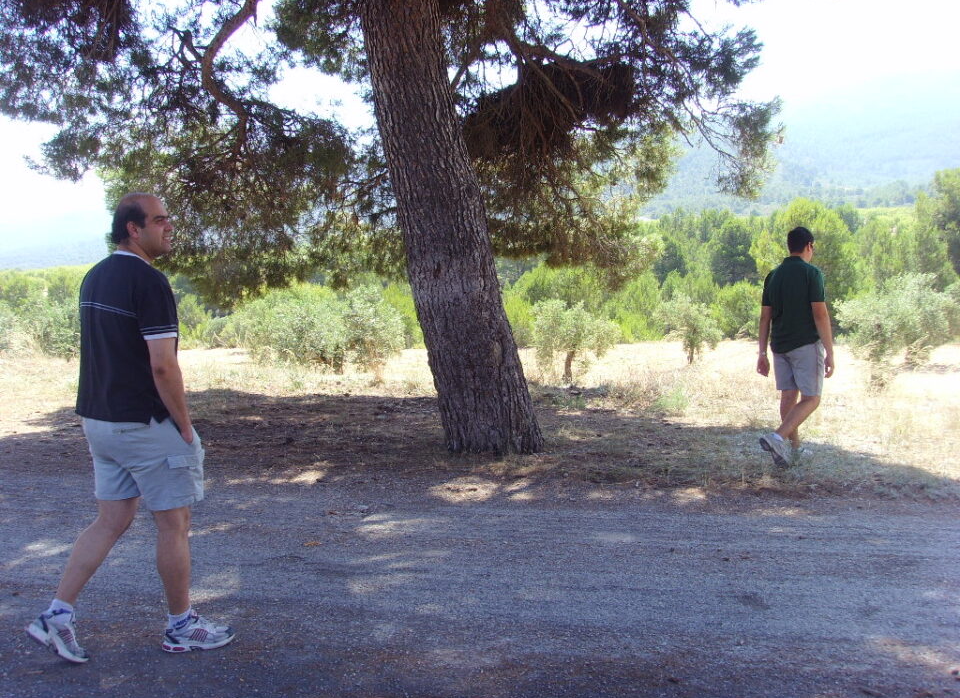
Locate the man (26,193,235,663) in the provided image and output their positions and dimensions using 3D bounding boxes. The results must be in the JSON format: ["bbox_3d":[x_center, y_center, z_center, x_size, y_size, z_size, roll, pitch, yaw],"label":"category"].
[{"bbox_3d":[-1.323,0.299,4.016,0.720,1.730,0.540,-4,6,-36],"label":"man"}]

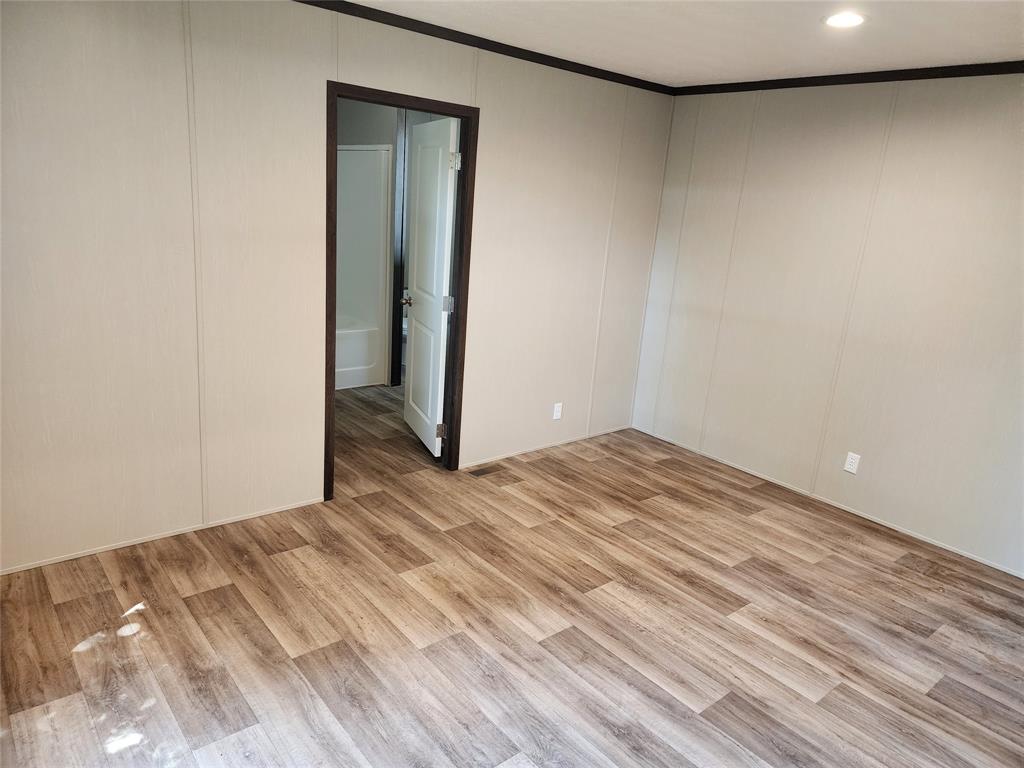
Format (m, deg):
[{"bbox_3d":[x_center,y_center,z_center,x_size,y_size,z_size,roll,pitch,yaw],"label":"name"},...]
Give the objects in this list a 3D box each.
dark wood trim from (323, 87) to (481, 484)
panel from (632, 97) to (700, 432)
[{"bbox_3d":[-0.621,-0.442,3.709,0.881,2.098,0.130,-8,19,-39],"label":"dark wood trim"},{"bbox_3d":[1.095,-0.785,4.874,0.025,2.380,0.204,-8,19,-39],"label":"panel"}]

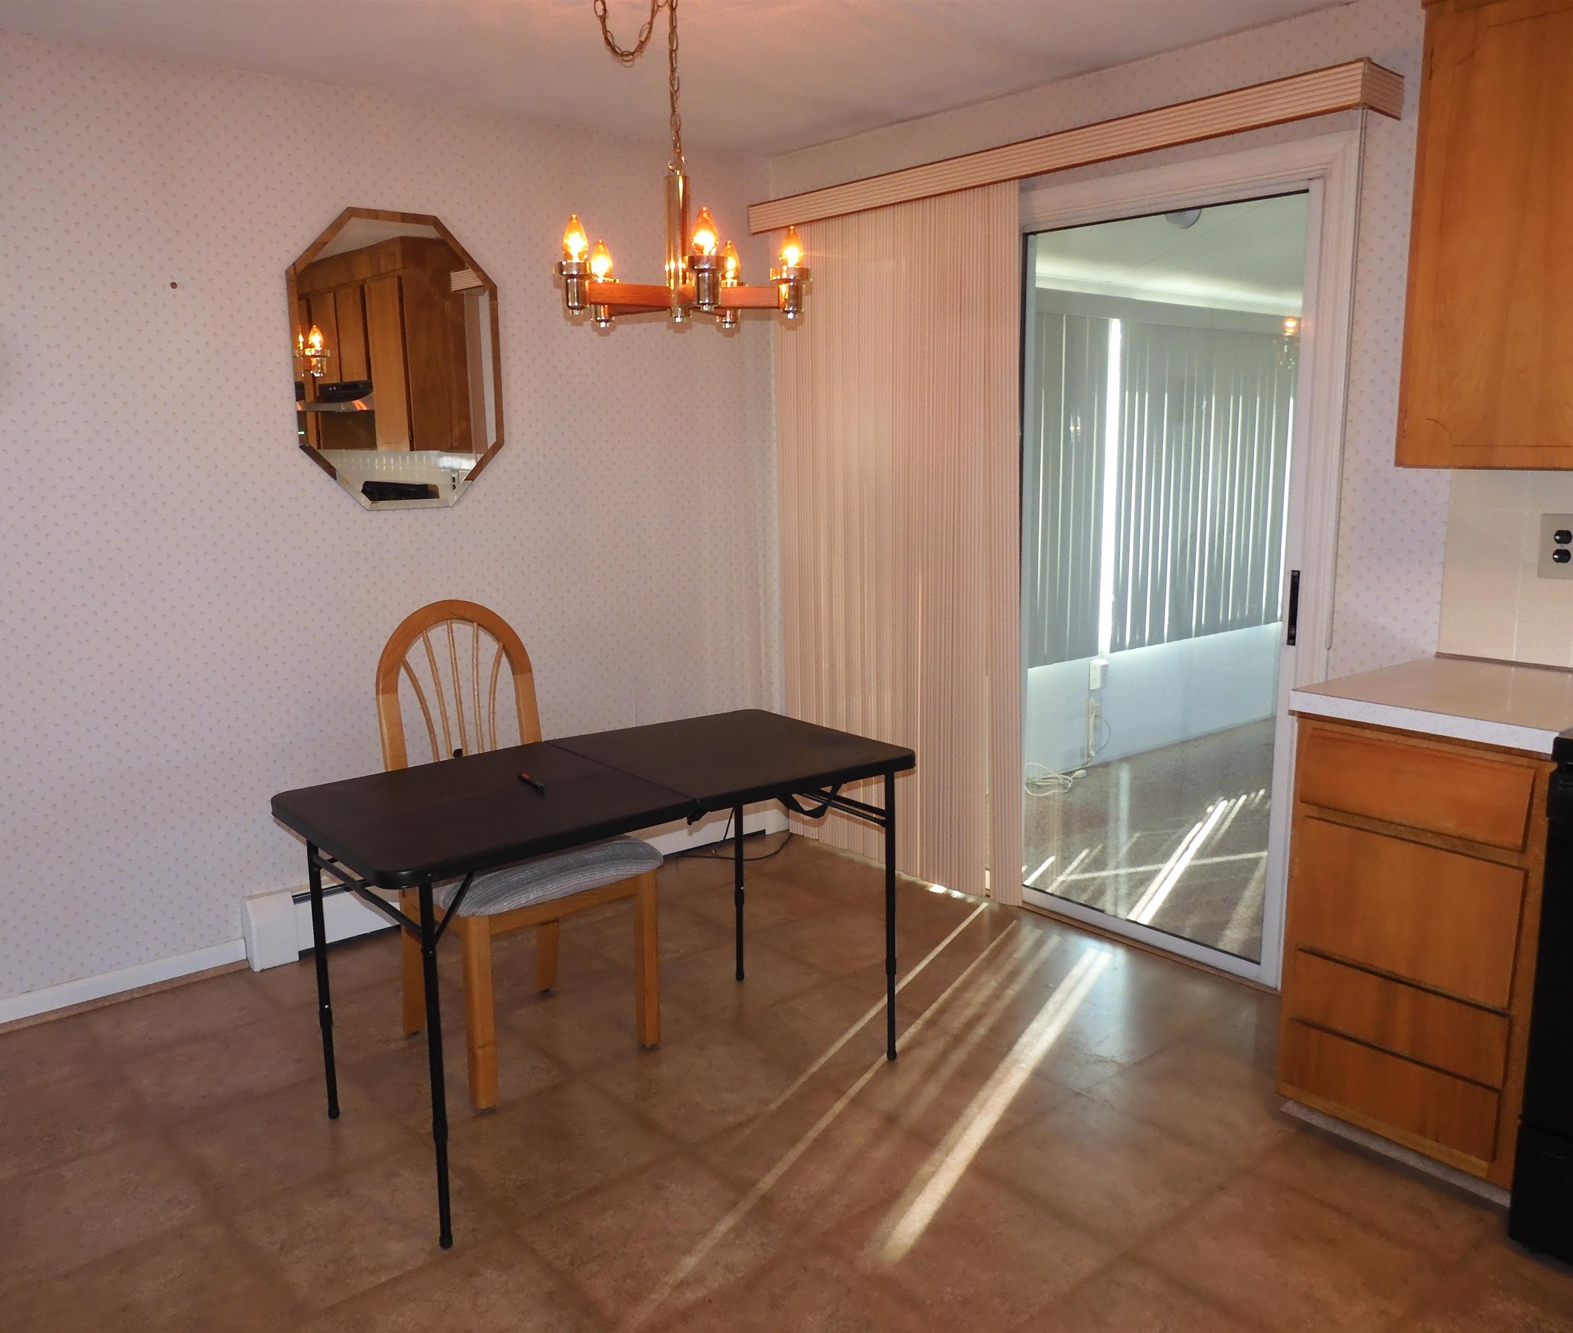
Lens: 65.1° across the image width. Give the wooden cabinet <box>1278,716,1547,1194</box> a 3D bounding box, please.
[{"bbox_3d":[1.347,0.470,2.433,0.610,0.795,0.445,-10,14,-39],"label":"wooden cabinet"}]

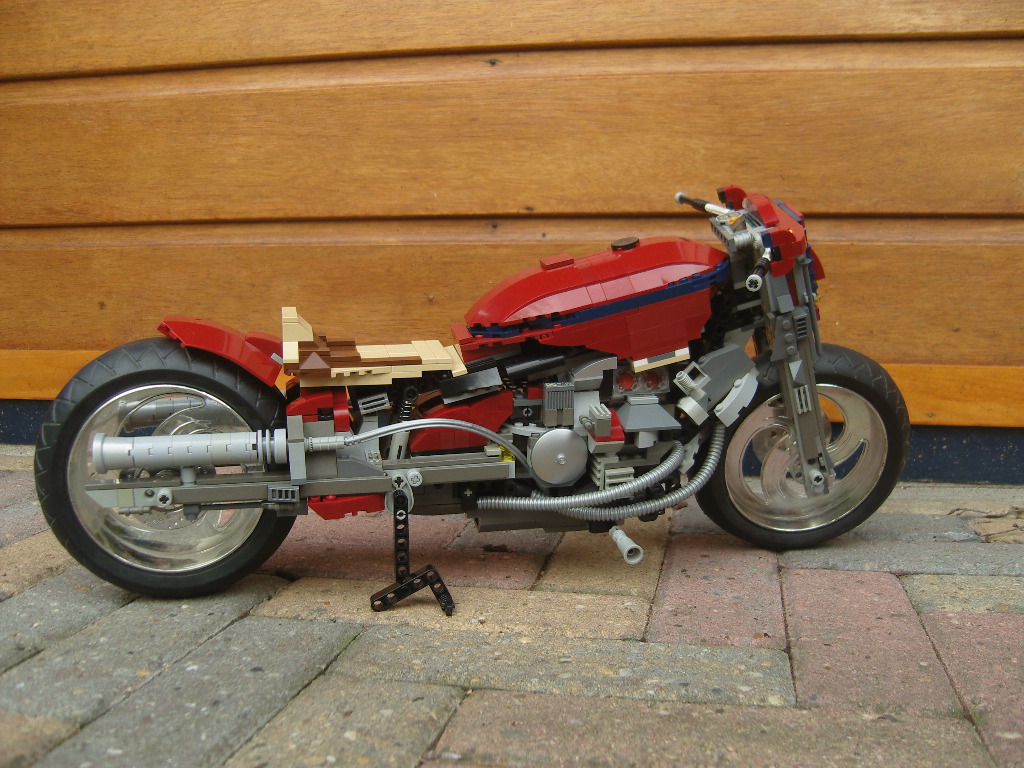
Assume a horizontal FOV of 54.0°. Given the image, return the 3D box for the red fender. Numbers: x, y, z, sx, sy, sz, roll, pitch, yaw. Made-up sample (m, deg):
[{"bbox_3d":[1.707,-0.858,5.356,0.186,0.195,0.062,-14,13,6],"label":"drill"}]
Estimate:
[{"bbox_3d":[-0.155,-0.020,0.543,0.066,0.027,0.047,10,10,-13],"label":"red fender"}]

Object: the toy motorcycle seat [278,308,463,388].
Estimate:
[{"bbox_3d":[-0.076,-0.024,0.558,0.099,0.038,0.054,-2,12,-10],"label":"toy motorcycle seat"}]

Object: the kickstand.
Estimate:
[{"bbox_3d":[-0.054,0.091,0.543,0.045,0.070,0.016,-2,12,-10],"label":"kickstand"}]

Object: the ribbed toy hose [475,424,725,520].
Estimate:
[{"bbox_3d":[0.050,0.049,0.572,0.146,0.049,0.032,-2,12,-10],"label":"ribbed toy hose"}]

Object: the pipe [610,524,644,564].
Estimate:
[{"bbox_3d":[0.063,0.090,0.556,0.010,0.010,0.031,-2,12,-10],"label":"pipe"}]

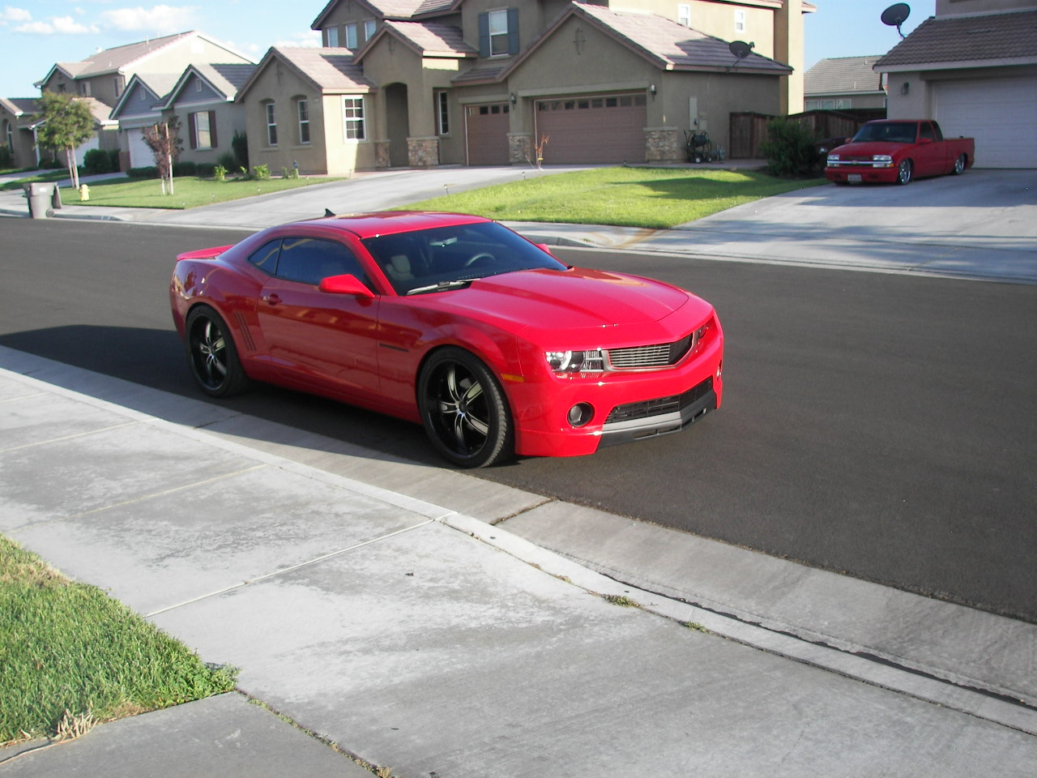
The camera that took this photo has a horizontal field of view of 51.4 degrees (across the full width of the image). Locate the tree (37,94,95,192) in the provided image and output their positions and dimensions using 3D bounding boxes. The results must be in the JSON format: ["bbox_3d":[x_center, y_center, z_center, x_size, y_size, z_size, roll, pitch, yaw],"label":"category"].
[{"bbox_3d":[-19.406,-10.651,46.200,2.322,4.061,2.322,-8,14,-23],"label":"tree"}]

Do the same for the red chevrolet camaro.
[{"bbox_3d":[-0.775,-0.590,7.933,4.840,1.400,1.950,11,19,44],"label":"red chevrolet camaro"}]

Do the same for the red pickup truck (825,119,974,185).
[{"bbox_3d":[8.927,-5.566,24.919,1.760,1.420,5.050,10,19,41],"label":"red pickup truck"}]

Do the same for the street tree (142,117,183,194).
[{"bbox_3d":[-12.641,-8.261,38.300,1.429,2.702,1.429,-7,14,-18],"label":"street tree"}]

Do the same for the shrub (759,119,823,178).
[{"bbox_3d":[6.900,-6.118,27.400,1.557,1.528,1.557,1,14,14],"label":"shrub"}]

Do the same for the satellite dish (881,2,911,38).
[{"bbox_3d":[10.488,-10.263,30.000,0.820,0.940,0.680,4,15,25],"label":"satellite dish"}]

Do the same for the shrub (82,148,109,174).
[{"bbox_3d":[-21.977,-11.840,56.000,1.341,1.318,1.341,-7,14,-21],"label":"shrub"}]

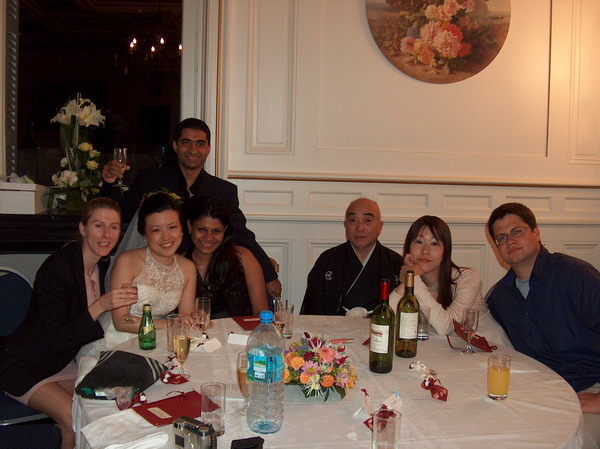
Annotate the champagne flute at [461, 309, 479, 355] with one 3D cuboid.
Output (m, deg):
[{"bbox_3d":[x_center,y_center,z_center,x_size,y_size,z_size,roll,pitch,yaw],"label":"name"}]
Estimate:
[{"bbox_3d":[0.614,0.386,2.309,0.057,0.157,0.057,1,6,0],"label":"champagne flute"}]

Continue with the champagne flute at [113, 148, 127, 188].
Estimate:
[{"bbox_3d":[-0.772,-0.245,2.760,0.055,0.161,0.055,1,6,0],"label":"champagne flute"}]

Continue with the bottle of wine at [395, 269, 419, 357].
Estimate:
[{"bbox_3d":[0.381,0.313,2.255,0.076,0.299,0.076,2,6,3],"label":"bottle of wine"}]

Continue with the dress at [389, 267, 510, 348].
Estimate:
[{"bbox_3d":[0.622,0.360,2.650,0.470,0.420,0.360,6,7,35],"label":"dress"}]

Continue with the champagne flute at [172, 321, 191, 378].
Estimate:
[{"bbox_3d":[-0.364,0.391,1.990,0.056,0.163,0.056,1,6,0],"label":"champagne flute"}]

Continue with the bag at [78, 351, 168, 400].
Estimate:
[{"bbox_3d":[-0.541,0.438,1.944,0.260,0.070,0.290,2,6,7],"label":"bag"}]

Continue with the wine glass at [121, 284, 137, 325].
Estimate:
[{"bbox_3d":[-0.629,0.293,2.360,0.057,0.160,0.057,0,6,-15],"label":"wine glass"}]

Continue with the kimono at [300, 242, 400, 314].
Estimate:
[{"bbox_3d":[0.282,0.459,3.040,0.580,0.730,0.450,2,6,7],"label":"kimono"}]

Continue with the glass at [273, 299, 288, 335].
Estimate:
[{"bbox_3d":[-0.067,0.357,2.392,0.056,0.160,0.056,1,6,-1],"label":"glass"}]

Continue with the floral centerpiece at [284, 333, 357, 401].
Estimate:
[{"bbox_3d":[0.058,0.418,1.924,0.220,0.142,0.205,1,6,0],"label":"floral centerpiece"}]

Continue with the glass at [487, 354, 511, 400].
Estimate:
[{"bbox_3d":[0.584,0.448,1.876,0.063,0.118,0.063,1,6,0],"label":"glass"}]

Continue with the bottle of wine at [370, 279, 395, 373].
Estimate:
[{"bbox_3d":[0.273,0.327,2.083,0.077,0.298,0.077,4,6,20],"label":"bottle of wine"}]

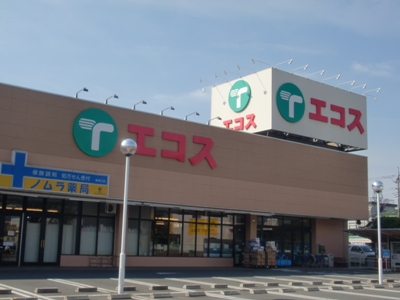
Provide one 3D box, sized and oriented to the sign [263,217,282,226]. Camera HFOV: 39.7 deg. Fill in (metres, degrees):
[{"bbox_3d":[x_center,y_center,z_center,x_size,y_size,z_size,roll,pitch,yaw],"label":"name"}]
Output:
[{"bbox_3d":[4.851,4.779,37.044,1.750,0.547,0.080,9,-13,-37],"label":"sign"}]

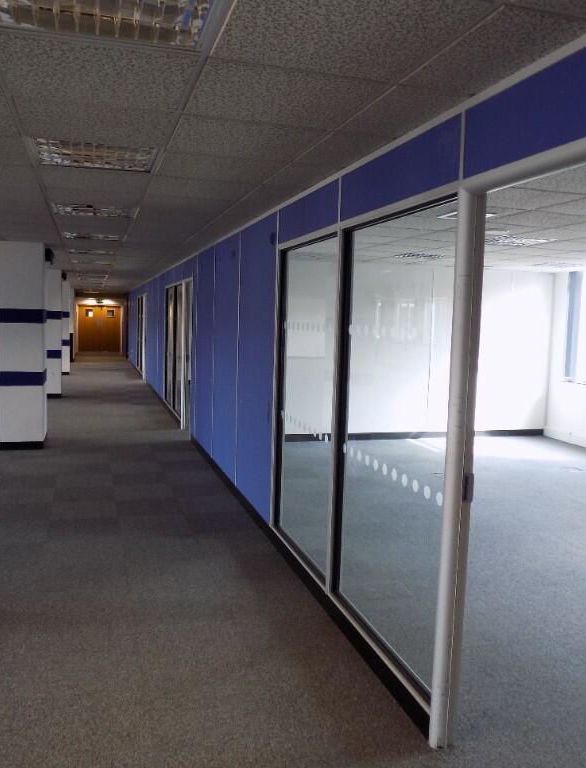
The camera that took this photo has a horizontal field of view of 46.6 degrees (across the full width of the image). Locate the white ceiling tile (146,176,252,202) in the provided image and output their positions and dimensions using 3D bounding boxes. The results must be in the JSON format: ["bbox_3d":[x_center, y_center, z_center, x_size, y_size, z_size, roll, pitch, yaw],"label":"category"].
[{"bbox_3d":[-0.564,-1.182,4.106,0.605,0.025,0.605,0,6,-16],"label":"white ceiling tile"}]

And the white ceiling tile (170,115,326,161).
[{"bbox_3d":[-0.222,-1.061,2.950,0.605,0.025,0.605,0,6,-16],"label":"white ceiling tile"}]

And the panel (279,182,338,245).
[{"bbox_3d":[0.095,-0.989,4.003,0.050,0.235,1.140,0,6,-17],"label":"panel"}]

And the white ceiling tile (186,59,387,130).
[{"bbox_3d":[-0.048,-0.993,2.354,0.600,0.020,0.600,0,6,-17],"label":"white ceiling tile"}]

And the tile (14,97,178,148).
[{"bbox_3d":[-0.793,-1.053,2.755,0.600,0.020,0.600,0,6,-17],"label":"tile"}]

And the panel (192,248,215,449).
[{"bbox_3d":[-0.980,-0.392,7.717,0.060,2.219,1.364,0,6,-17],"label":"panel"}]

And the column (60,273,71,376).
[{"bbox_3d":[-5.696,-1.361,16.566,0.470,2.290,0.420,0,6,-17],"label":"column"}]

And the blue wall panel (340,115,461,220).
[{"bbox_3d":[0.429,-0.869,2.876,0.050,0.235,1.140,0,6,-17],"label":"blue wall panel"}]

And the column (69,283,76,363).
[{"bbox_3d":[-7.241,-1.893,21.780,0.481,2.320,0.449,0,6,-16],"label":"column"}]

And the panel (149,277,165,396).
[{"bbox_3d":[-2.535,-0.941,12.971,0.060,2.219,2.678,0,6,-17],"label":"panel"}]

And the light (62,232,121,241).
[{"bbox_3d":[-1.982,-1.493,6.760,0.590,0.070,0.590,0,6,-17],"label":"light"}]

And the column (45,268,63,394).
[{"bbox_3d":[-4.471,-0.915,12.423,0.481,2.320,0.449,0,6,-16],"label":"column"}]

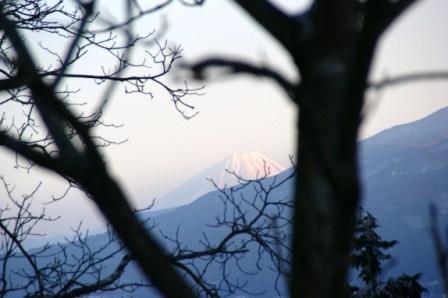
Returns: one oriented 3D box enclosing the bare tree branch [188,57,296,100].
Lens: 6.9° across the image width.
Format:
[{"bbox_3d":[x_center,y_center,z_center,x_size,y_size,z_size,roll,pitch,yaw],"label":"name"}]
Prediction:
[{"bbox_3d":[0.050,-0.189,10.000,0.290,0.118,0.180,0,-1,0],"label":"bare tree branch"}]

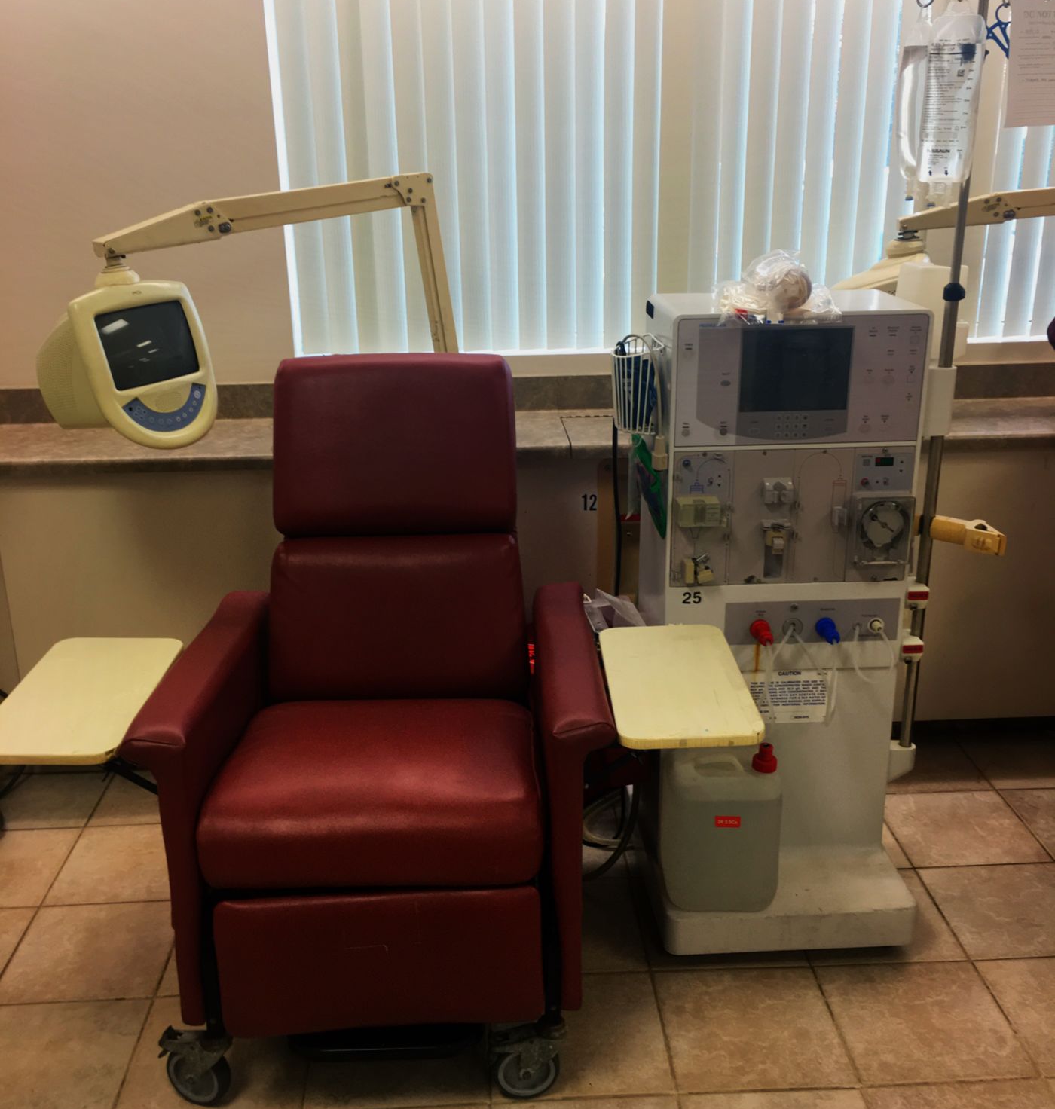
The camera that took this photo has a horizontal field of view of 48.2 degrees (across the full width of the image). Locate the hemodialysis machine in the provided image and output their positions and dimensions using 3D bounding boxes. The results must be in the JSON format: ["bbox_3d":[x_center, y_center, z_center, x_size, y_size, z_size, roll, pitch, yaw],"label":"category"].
[{"bbox_3d":[0.527,0.129,2.553,0.519,1.315,0.610,-2,19,-3],"label":"hemodialysis machine"}]

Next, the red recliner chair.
[{"bbox_3d":[-0.266,0.272,2.358,0.790,1.200,0.910,-1,19,0],"label":"red recliner chair"}]

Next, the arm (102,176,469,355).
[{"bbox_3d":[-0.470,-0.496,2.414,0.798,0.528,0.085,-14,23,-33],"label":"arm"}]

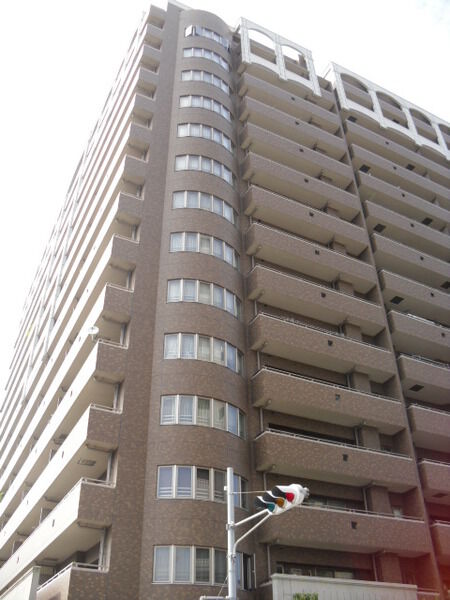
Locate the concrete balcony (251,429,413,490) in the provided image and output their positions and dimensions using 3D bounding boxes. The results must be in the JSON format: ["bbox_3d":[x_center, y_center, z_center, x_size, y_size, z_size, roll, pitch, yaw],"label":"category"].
[{"bbox_3d":[4.892,7.006,25.865,7.725,1.334,0.986,16,-41,-21],"label":"concrete balcony"}]

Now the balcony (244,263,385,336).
[{"bbox_3d":[4.740,0.169,30.578,7.583,1.406,1.015,16,-41,-21],"label":"balcony"}]

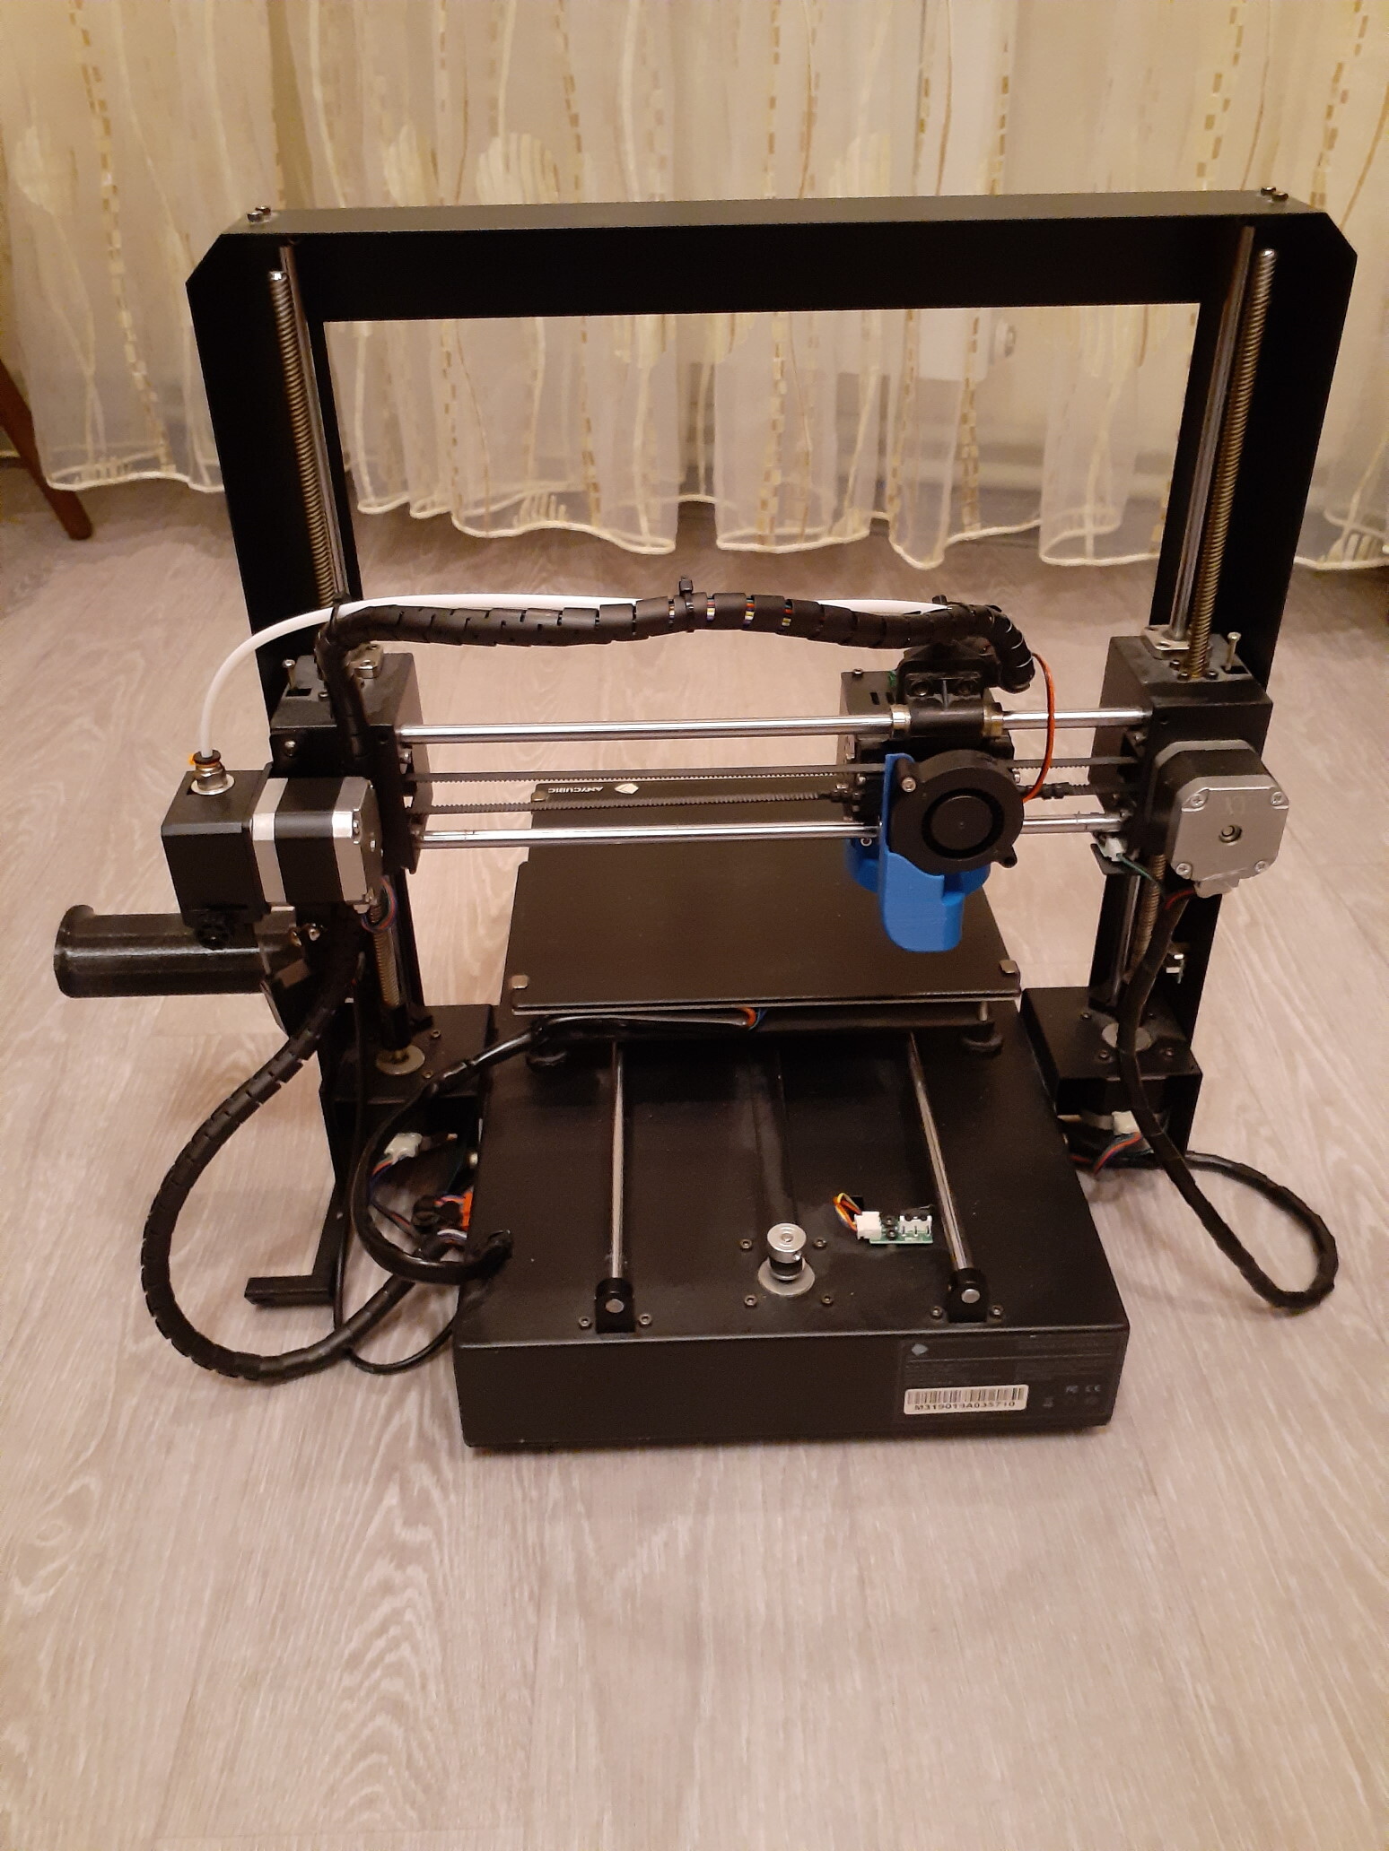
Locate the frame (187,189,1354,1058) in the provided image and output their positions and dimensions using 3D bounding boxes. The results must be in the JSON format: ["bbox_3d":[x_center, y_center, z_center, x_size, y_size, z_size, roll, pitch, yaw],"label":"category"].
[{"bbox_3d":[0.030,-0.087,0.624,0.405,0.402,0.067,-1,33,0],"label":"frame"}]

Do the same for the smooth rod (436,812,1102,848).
[{"bbox_3d":[0.033,-0.040,0.605,0.310,0.009,0.009,-1,33,0],"label":"smooth rod"}]

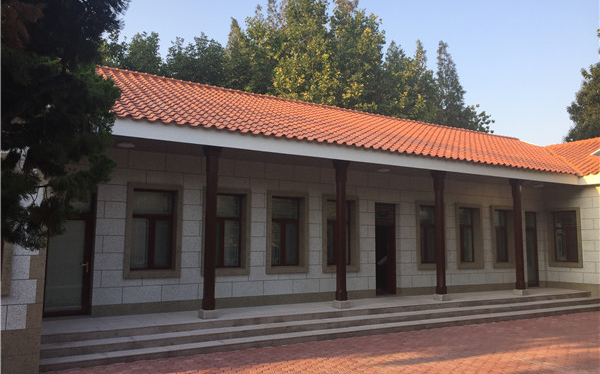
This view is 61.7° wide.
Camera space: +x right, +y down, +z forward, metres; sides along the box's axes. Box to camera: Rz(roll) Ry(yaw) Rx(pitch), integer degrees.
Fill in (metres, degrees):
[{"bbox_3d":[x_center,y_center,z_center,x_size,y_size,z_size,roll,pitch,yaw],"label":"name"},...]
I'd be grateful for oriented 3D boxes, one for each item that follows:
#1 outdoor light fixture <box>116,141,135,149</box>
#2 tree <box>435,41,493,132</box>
[{"bbox_3d":[-3.442,-0.829,9.950,0.360,0.090,0.360,4,-7,-30],"label":"outdoor light fixture"},{"bbox_3d":[10.098,-2.032,31.054,4.200,14.550,4.200,4,-7,-30],"label":"tree"}]

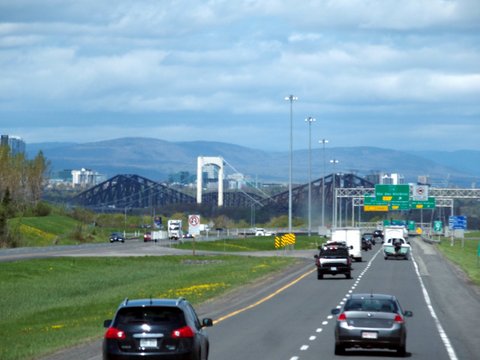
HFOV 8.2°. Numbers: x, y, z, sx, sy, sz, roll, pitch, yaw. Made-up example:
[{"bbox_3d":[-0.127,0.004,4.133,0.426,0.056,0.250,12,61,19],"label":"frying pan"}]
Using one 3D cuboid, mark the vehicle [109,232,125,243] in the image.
[{"bbox_3d":[-18.143,8.516,497.000,1.800,1.460,4.600,0,-1,3],"label":"vehicle"}]

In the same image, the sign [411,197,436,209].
[{"bbox_3d":[39.897,5.047,730.000,5.300,2.400,0.200,0,-1,3],"label":"sign"}]

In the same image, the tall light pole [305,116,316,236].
[{"bbox_3d":[15.922,-0.679,760.000,2.200,27.000,2.200,0,-1,3],"label":"tall light pole"}]

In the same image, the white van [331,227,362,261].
[{"bbox_3d":[9.240,5.551,288.196,2.500,2.900,6.500,0,-1,3],"label":"white van"}]

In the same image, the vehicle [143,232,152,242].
[{"bbox_3d":[-14.159,8.965,525.000,1.800,1.550,4.600,0,-1,3],"label":"vehicle"}]

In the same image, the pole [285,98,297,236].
[{"bbox_3d":[9.594,-2.534,630.000,2.200,27.000,2.200,0,-1,3],"label":"pole"}]

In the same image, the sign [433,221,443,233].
[{"bbox_3d":[32.157,7.633,545.000,1.420,1.750,0.100,0,-1,3],"label":"sign"}]

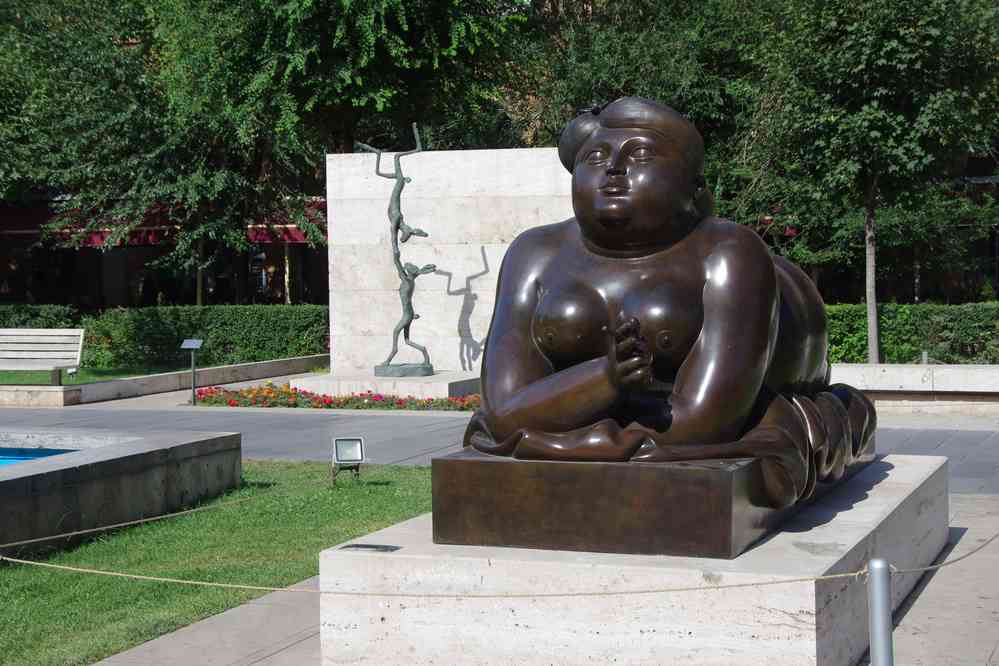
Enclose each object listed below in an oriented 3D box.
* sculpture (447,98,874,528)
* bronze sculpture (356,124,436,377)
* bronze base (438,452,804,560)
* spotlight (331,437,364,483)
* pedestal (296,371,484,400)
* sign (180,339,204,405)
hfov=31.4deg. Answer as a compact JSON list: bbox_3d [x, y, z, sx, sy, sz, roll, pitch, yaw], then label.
[{"bbox_3d":[1.010,-0.169,8.976,1.529,1.865,3.629,0,2,20],"label":"sculpture"},{"bbox_3d":[-1.364,-1.093,23.520,0.958,3.311,0.538,0,2,20],"label":"bronze sculpture"},{"bbox_3d":[0.976,0.640,8.995,1.281,0.348,3.745,0,2,20],"label":"bronze base"},{"bbox_3d":[-1.185,0.976,13.824,0.232,0.356,0.185,-1,2,-18],"label":"spotlight"},{"bbox_3d":[-1.233,0.676,23.311,2.184,0.215,2.352,0,2,20],"label":"pedestal"},{"bbox_3d":[-3.719,0.473,21.535,0.249,0.803,0.143,0,2,20],"label":"sign"}]

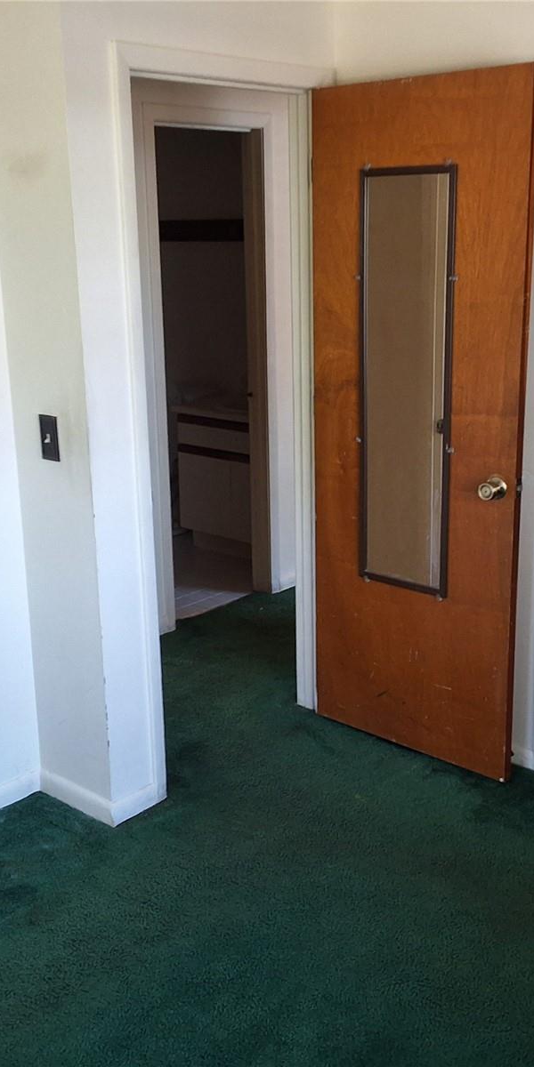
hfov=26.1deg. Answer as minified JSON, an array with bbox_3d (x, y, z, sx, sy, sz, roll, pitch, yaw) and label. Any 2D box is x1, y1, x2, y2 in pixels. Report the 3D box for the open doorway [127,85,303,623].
[{"bbox_3d":[-0.118,-0.277,3.475,0.150,2.030,0.780,12,20,40],"label":"open doorway"}]

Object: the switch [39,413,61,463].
[{"bbox_3d":[-0.587,-0.252,3.078,0.075,0.120,0.020,12,20,40],"label":"switch"}]

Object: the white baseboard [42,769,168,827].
[{"bbox_3d":[-0.488,0.748,3.439,0.335,0.080,0.210,12,20,40],"label":"white baseboard"}]

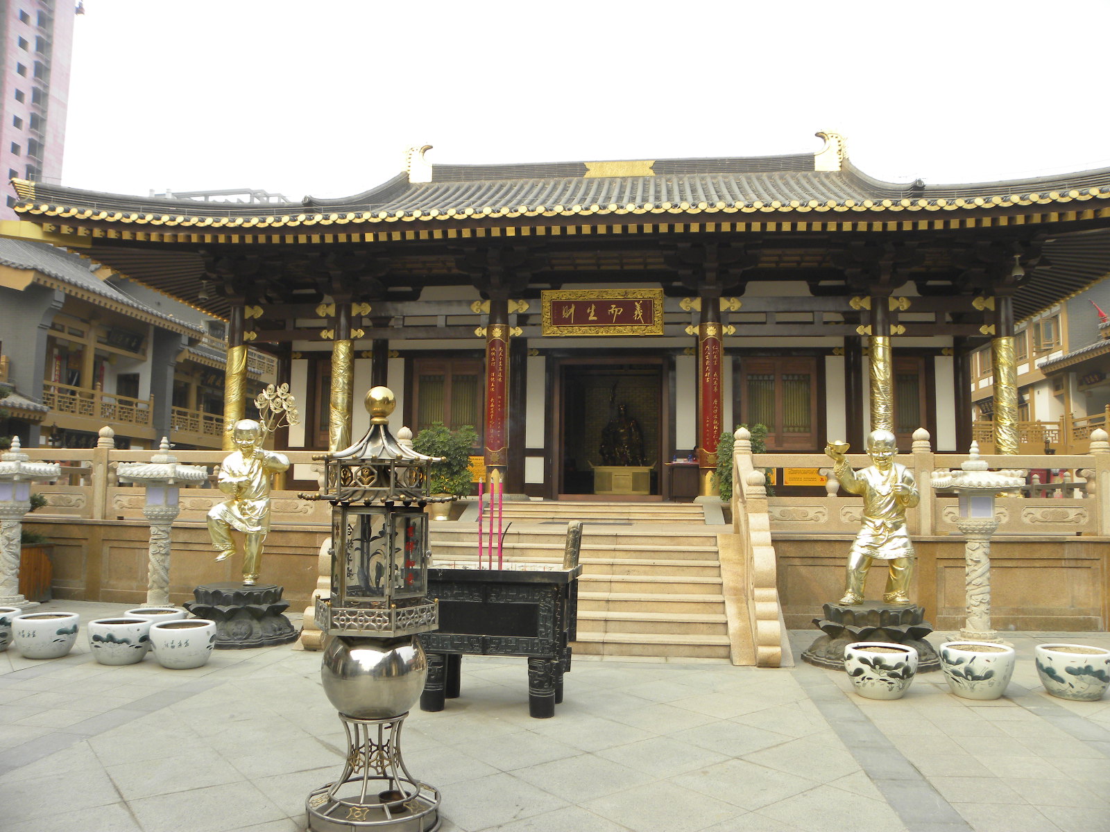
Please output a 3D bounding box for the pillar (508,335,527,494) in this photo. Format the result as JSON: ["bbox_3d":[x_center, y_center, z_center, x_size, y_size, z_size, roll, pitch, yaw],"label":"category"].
[{"bbox_3d":[-0.793,-0.055,17.964,0.388,3.570,0.388,0,-5,5],"label":"pillar"}]

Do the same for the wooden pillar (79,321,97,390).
[{"bbox_3d":[-15.682,-1.648,28.050,0.408,3.005,0.408,0,-5,5],"label":"wooden pillar"}]

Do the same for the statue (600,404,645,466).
[{"bbox_3d":[1.952,0.544,23.906,1.293,1.820,1.050,0,-6,7],"label":"statue"}]

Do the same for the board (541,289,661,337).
[{"bbox_3d":[0.935,-2.016,16.287,2.370,0.910,0.150,0,4,7],"label":"board"}]

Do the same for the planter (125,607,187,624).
[{"bbox_3d":[-3.766,2.055,7.865,0.535,0.360,0.535,0,-6,7],"label":"planter"}]

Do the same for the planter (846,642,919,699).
[{"bbox_3d":[2.558,1.997,6.539,0.535,0.360,0.535,0,-6,7],"label":"planter"}]

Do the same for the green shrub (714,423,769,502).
[{"bbox_3d":[3.022,0.835,13.543,0.945,1.435,0.898,0,-5,5],"label":"green shrub"}]

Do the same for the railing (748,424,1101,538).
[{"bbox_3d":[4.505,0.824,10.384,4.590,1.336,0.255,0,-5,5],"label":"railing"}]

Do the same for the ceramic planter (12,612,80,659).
[{"bbox_3d":[-4.783,2.063,7.832,0.551,0.373,0.551,0,-5,5],"label":"ceramic planter"}]

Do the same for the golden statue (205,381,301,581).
[{"bbox_3d":[-3.278,0.750,9.002,0.918,2.183,0.632,0,-5,5],"label":"golden statue"}]

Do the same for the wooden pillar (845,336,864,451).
[{"bbox_3d":[6.223,-0.017,17.359,0.388,3.570,0.388,0,-5,5],"label":"wooden pillar"}]

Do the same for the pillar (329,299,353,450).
[{"bbox_3d":[-4.104,-0.353,16.117,0.408,3.713,0.408,0,-5,5],"label":"pillar"}]

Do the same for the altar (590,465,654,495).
[{"bbox_3d":[1.872,1.889,23.377,1.735,1.005,0.800,0,-6,7],"label":"altar"}]

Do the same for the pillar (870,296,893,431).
[{"bbox_3d":[6.144,-0.313,15.665,0.440,3.980,0.440,0,-6,7],"label":"pillar"}]

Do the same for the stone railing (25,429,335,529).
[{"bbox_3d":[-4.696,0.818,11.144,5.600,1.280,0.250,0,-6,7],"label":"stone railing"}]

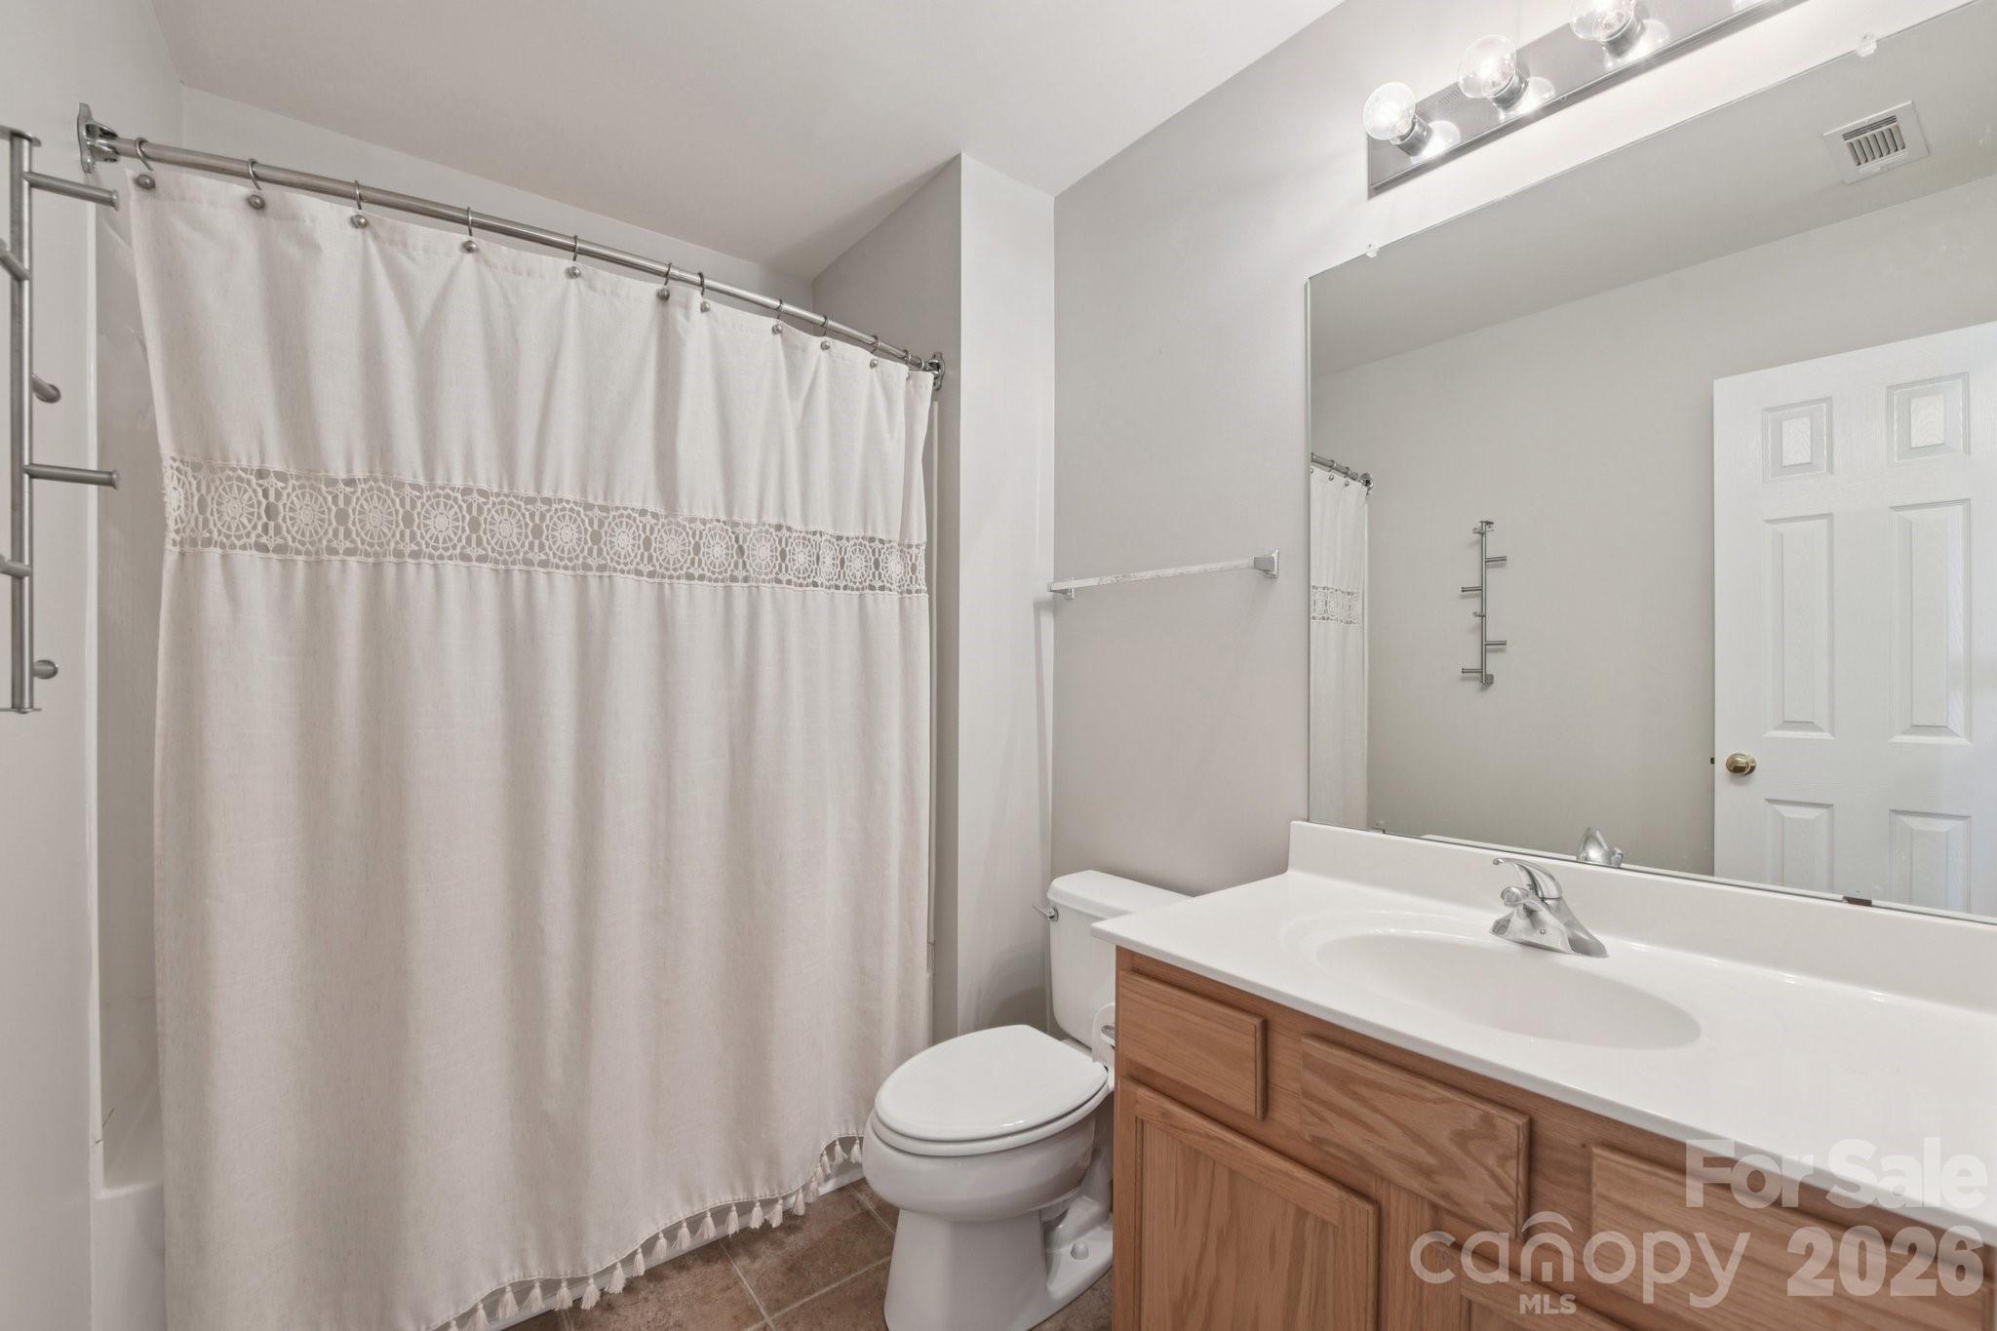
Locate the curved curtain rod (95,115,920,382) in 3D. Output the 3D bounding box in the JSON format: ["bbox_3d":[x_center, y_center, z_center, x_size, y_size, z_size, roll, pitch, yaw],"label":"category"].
[{"bbox_3d":[-0.720,-0.780,1.562,1.500,0.097,0.148,0,0,-37],"label":"curved curtain rod"}]

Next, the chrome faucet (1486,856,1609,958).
[{"bbox_3d":[0.799,0.356,1.169,0.197,0.153,0.154,0,0,-39],"label":"chrome faucet"}]

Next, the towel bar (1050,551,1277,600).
[{"bbox_3d":[0.353,-0.211,1.867,0.082,0.056,0.655,0,0,-39],"label":"towel bar"}]

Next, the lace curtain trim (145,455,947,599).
[{"bbox_3d":[-0.697,-0.241,1.557,1.359,0.145,0.128,0,0,-38],"label":"lace curtain trim"}]

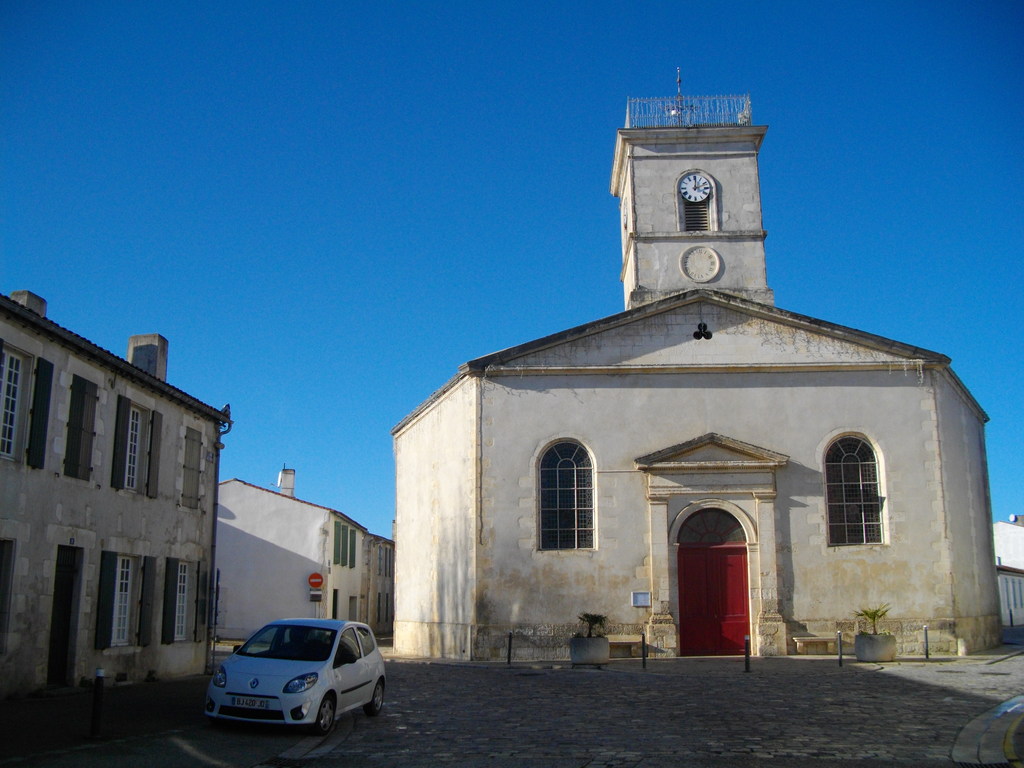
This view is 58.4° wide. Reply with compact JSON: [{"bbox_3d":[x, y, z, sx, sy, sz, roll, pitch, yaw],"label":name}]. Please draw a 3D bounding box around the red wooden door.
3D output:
[{"bbox_3d":[5.876,6.309,26.880,2.007,3.214,0.150,-1,-13,1],"label":"red wooden door"}]

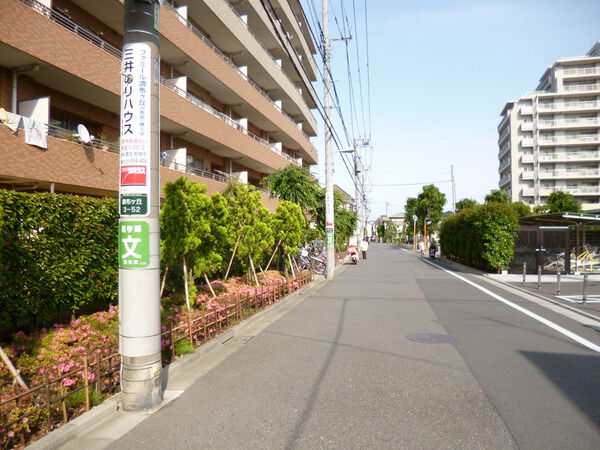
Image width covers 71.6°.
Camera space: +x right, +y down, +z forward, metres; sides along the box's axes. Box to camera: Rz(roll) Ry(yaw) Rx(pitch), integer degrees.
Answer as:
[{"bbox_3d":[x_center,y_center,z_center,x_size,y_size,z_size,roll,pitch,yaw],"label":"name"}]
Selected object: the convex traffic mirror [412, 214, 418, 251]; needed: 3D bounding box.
[{"bbox_3d":[12.200,0.810,44.000,0.620,3.800,0.350,0,-1,9],"label":"convex traffic mirror"}]

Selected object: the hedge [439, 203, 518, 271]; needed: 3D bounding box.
[{"bbox_3d":[10.500,0.800,25.900,1.400,3.050,16.000,0,-2,12],"label":"hedge"}]

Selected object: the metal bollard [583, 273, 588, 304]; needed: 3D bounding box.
[{"bbox_3d":[6.310,1.430,9.200,0.090,0.670,0.090,0,-2,0],"label":"metal bollard"}]

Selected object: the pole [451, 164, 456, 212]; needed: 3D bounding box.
[{"bbox_3d":[20.400,-2.400,55.000,0.320,11.100,0.320,0,-2,0],"label":"pole"}]

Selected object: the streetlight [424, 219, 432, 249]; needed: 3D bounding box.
[{"bbox_3d":[11.430,1.020,37.000,0.700,3.350,0.350,0,-2,14],"label":"streetlight"}]

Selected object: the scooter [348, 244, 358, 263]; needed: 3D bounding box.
[{"bbox_3d":[3.200,1.740,24.600,0.700,1.140,1.800,0,-2,12],"label":"scooter"}]

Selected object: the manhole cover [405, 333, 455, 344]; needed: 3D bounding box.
[{"bbox_3d":[1.963,1.700,6.210,0.740,0.020,0.740,0,-2,12],"label":"manhole cover"}]

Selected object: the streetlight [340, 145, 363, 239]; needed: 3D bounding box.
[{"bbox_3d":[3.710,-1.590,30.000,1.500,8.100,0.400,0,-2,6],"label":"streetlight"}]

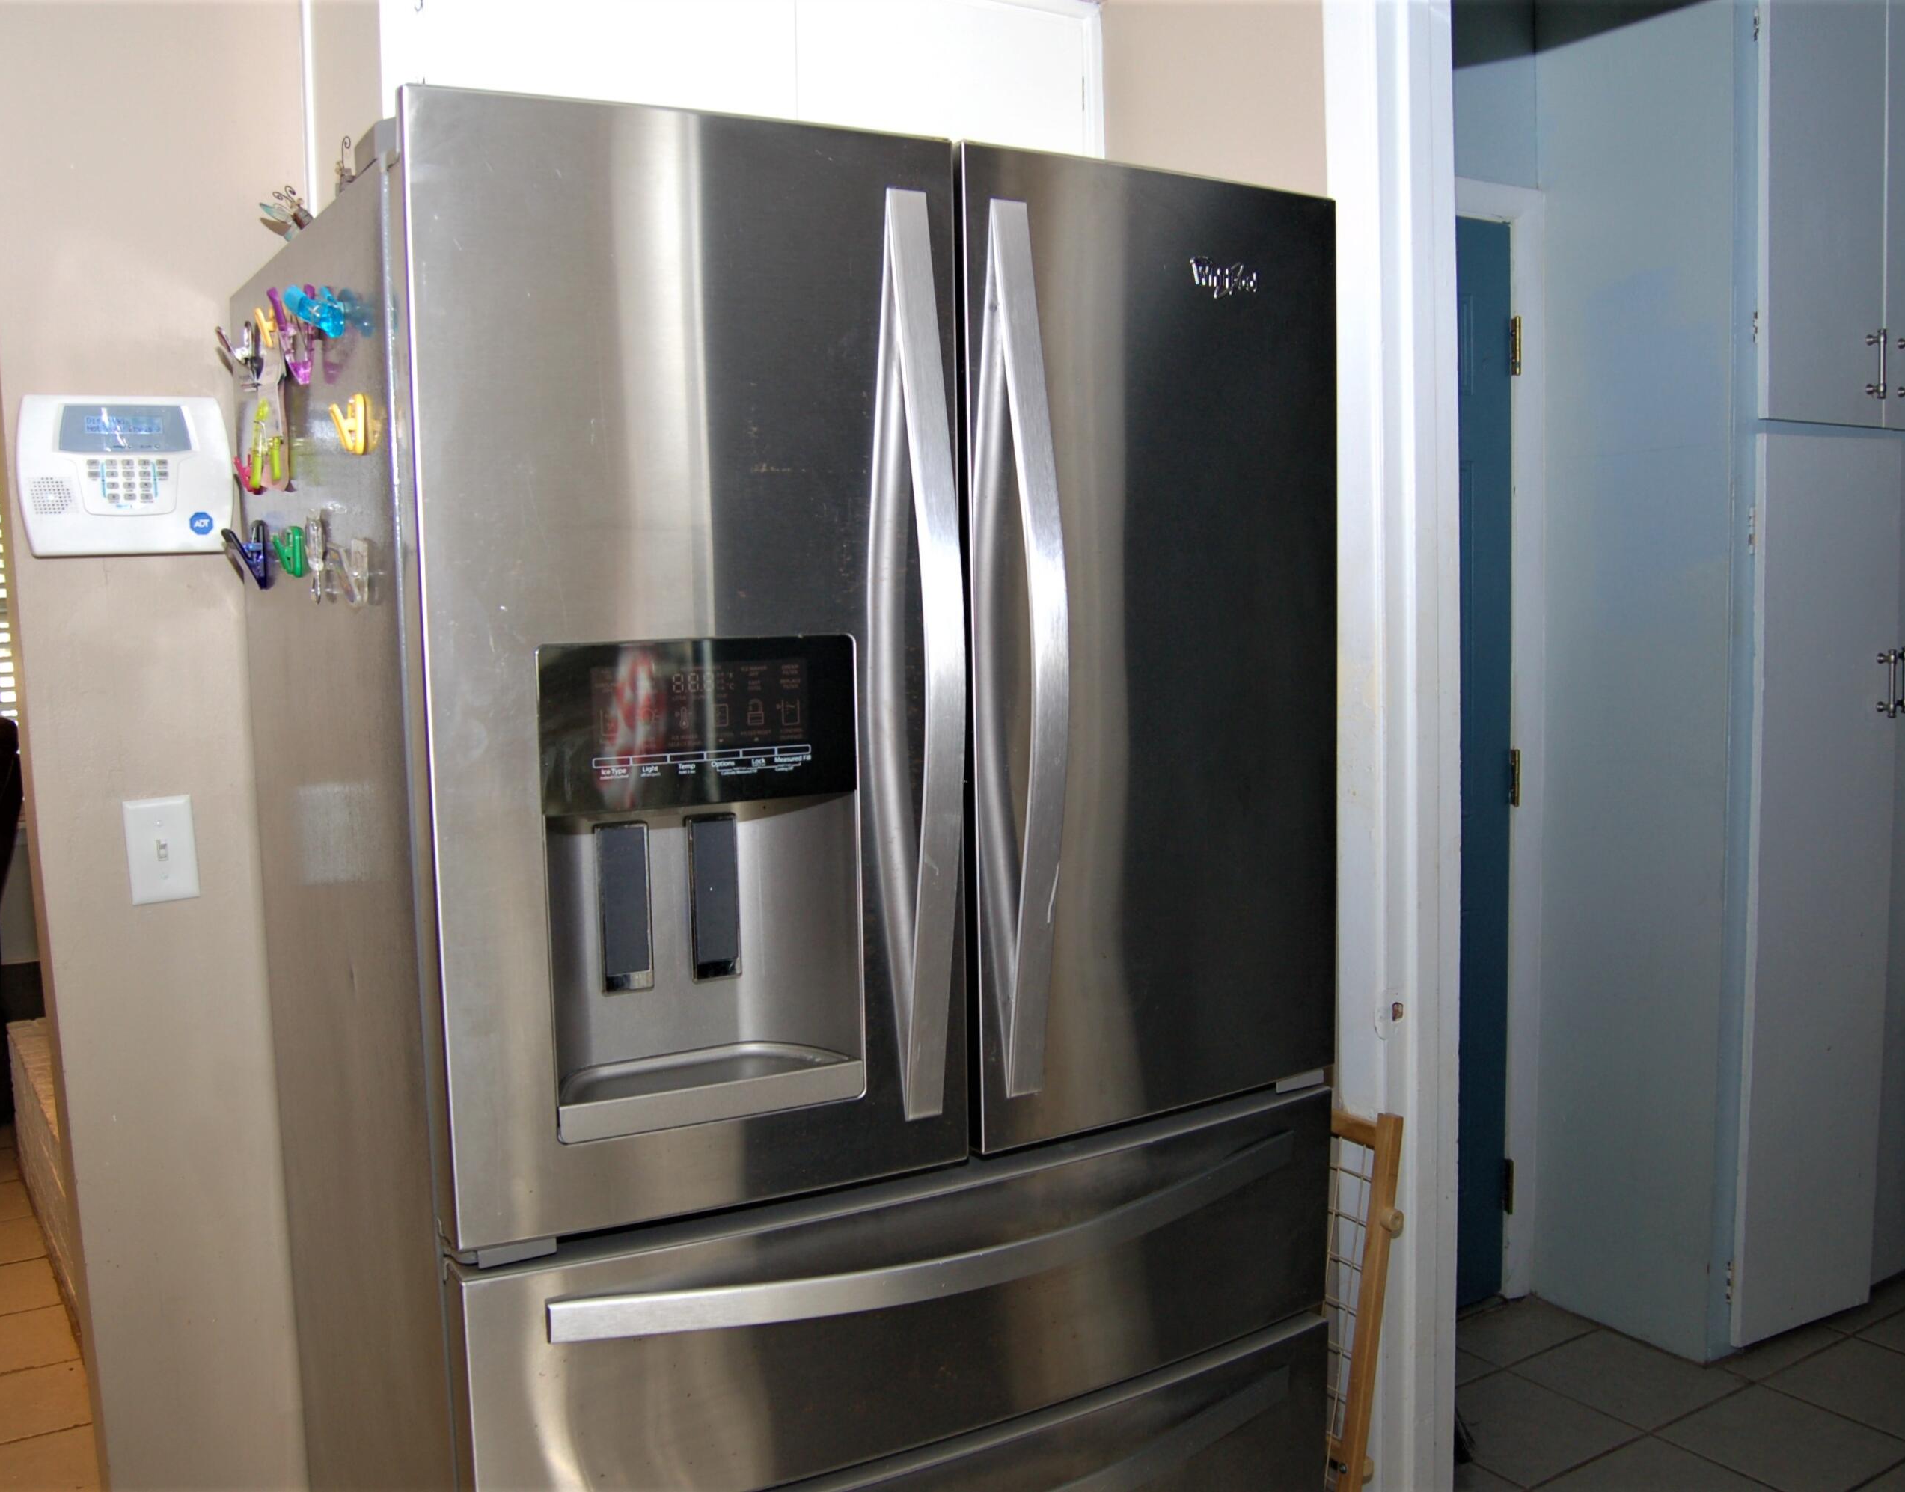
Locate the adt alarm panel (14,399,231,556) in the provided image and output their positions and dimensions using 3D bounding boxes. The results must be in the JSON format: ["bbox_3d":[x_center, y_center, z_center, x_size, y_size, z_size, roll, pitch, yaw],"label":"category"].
[{"bbox_3d":[-0.905,-0.294,1.838,0.209,0.168,0.040,-4,6,-30],"label":"adt alarm panel"}]

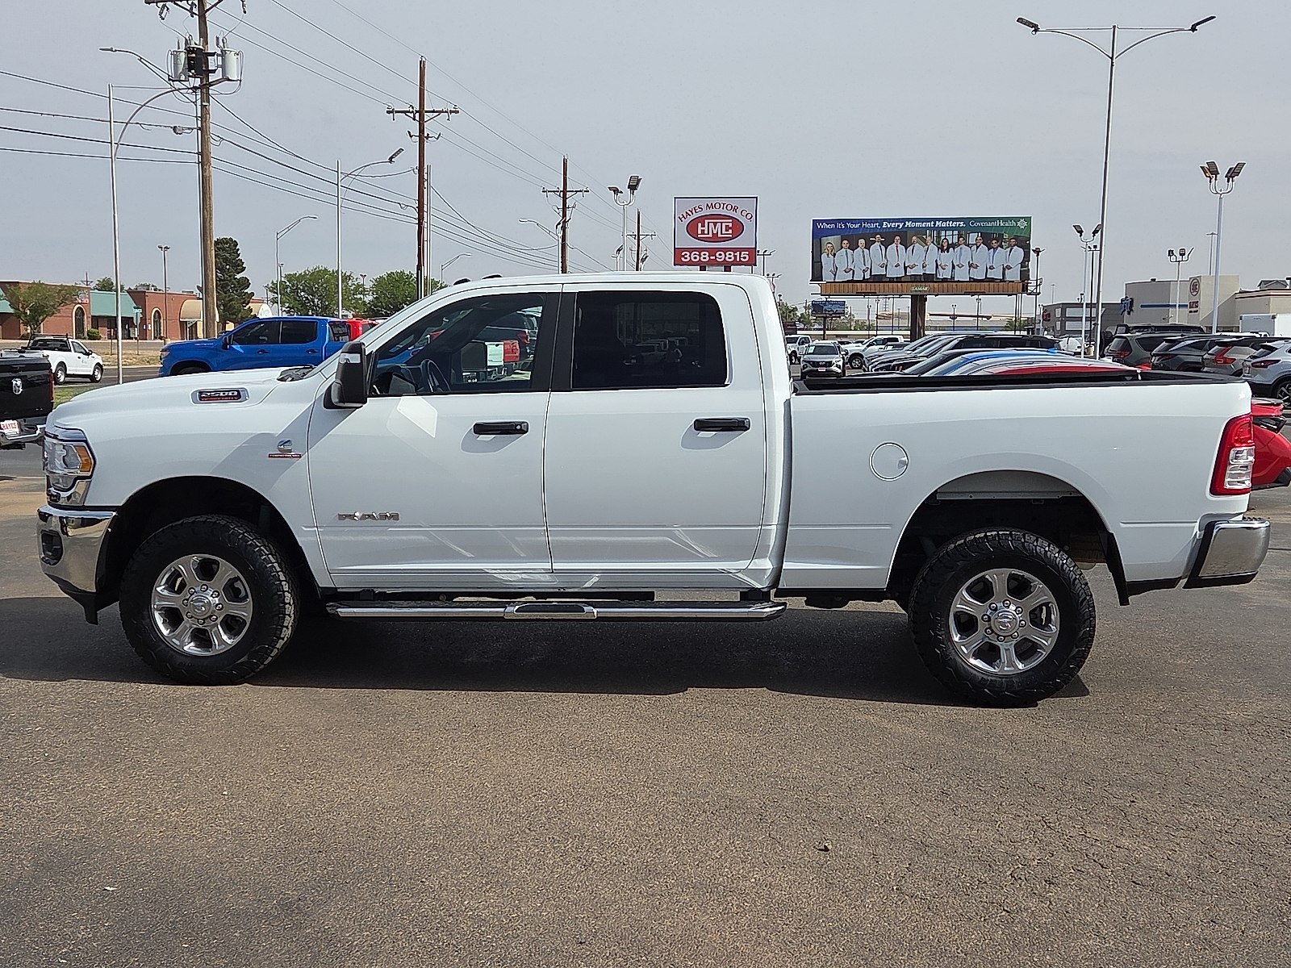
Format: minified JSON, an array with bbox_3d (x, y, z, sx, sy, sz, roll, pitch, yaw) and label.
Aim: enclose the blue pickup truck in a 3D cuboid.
[{"bbox_3d":[-7.600,-2.753,32.506,5.890,1.920,2.060,1,6,5],"label":"blue pickup truck"}]

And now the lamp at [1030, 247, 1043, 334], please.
[{"bbox_3d":[32.226,-14.863,119.545,1.050,9.050,1.000,1,6,5],"label":"lamp"}]

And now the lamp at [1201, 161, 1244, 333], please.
[{"bbox_3d":[19.430,-7.137,49.413,1.250,7.450,1.250,1,6,6],"label":"lamp"}]

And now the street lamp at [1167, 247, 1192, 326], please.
[{"bbox_3d":[35.961,-12.259,98.410,1.500,7.400,1.500,1,6,6],"label":"street lamp"}]

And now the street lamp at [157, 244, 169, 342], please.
[{"bbox_3d":[-47.766,-18.798,144.513,1.250,9.690,0.900,1,6,5],"label":"street lamp"}]

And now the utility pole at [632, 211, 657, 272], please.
[{"bbox_3d":[-0.528,-14.940,107.576,2.500,10.400,0.350,1,6,6],"label":"utility pole"}]

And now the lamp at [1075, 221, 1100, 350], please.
[{"bbox_3d":[23.722,-10.250,78.410,1.400,7.400,0.750,1,6,6],"label":"lamp"}]

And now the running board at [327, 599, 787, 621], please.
[{"bbox_3d":[-0.429,0.589,6.863,2.220,0.095,0.200,0,6,5],"label":"running board"}]

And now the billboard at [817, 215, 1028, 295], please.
[{"bbox_3d":[18.844,-15.515,99.000,14.750,5.200,1.500,1,6,6],"label":"billboard"}]

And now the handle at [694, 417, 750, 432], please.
[{"bbox_3d":[0.352,-0.272,6.633,0.255,0.060,0.060,1,7,6],"label":"handle"}]

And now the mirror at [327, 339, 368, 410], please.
[{"bbox_3d":[-1.368,-0.503,6.710,0.140,0.290,0.270,1,7,6],"label":"mirror"}]

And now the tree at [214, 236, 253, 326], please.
[{"bbox_3d":[-41.802,-19.317,144.476,5.600,10.430,5.600,1,6,5],"label":"tree"}]

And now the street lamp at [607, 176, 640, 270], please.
[{"bbox_3d":[-0.856,-8.785,60.438,1.300,7.900,0.800,1,6,6],"label":"street lamp"}]

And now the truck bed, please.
[{"bbox_3d":[1.767,-0.094,7.580,2.120,0.980,2.010,0,6,5],"label":"truck bed"}]

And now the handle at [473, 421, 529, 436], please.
[{"bbox_3d":[-0.669,-0.258,6.744,0.255,0.060,0.060,1,7,6],"label":"handle"}]

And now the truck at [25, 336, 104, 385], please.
[{"bbox_3d":[-25.100,-5.240,62.000,2.030,1.950,5.550,1,6,5],"label":"truck"}]

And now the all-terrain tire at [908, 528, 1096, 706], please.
[{"bbox_3d":[1.657,0.611,6.789,0.825,0.820,0.285,1,6,5],"label":"all-terrain tire"}]

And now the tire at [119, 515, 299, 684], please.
[{"bbox_3d":[-2.115,0.558,7.099,0.825,0.820,0.285,1,6,5],"label":"tire"}]

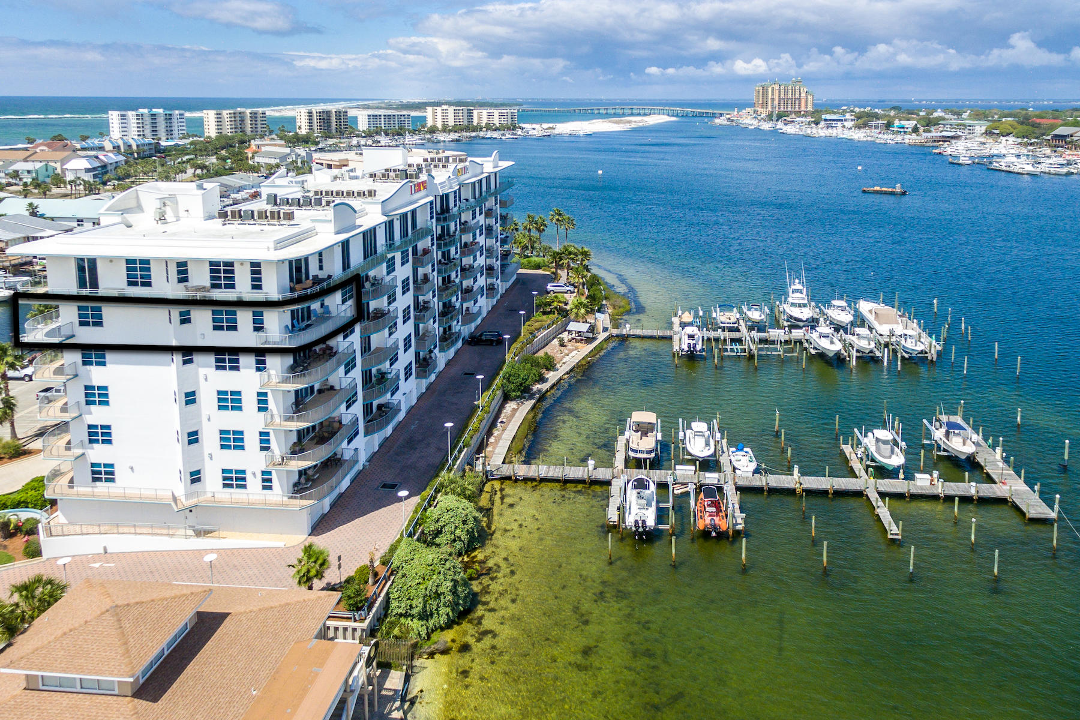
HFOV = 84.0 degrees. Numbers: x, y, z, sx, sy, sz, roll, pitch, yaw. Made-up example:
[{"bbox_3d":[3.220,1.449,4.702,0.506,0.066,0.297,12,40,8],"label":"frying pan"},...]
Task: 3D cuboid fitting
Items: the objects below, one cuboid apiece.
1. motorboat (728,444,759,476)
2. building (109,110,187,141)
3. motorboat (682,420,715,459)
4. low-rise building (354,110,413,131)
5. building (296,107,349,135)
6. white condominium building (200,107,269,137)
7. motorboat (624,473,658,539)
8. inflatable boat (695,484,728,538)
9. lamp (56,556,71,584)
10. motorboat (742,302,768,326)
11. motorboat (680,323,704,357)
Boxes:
[{"bbox_3d":[21.091,10.453,61.948,2.300,1.700,5.400,4,24,9],"label":"motorboat"},{"bbox_3d":[-315.434,-189.843,483.948,46.000,23.500,21.000,-21,31,-40],"label":"building"},{"bbox_3d":[15.290,7.384,56.808,2.600,2.700,6.500,4,24,10],"label":"motorboat"},{"bbox_3d":[-168.190,-256.781,650.000,50.000,18.000,20.000,-16,28,-32],"label":"low-rise building"},{"bbox_3d":[-209.439,-231.350,580.942,40.000,22.000,19.000,-21,31,-40],"label":"building"},{"bbox_3d":[-266.627,-208.999,528.251,43.000,22.500,20.000,-21,31,-40],"label":"white condominium building"},{"bbox_3d":[8.849,12.545,52.592,2.600,2.700,8.200,4,24,9],"label":"motorboat"},{"bbox_3d":[13.719,11.436,48.019,2.400,2.500,5.800,4,24,10],"label":"inflatable boat"},{"bbox_3d":[-29.152,14.049,37.022,0.850,3.900,0.850,0,24,0],"label":"lamp"},{"bbox_3d":[35.467,-7.499,98.711,2.500,2.600,6.500,4,24,9],"label":"motorboat"},{"bbox_3d":[22.337,-3.174,88.487,2.800,2.800,8.400,4,24,9],"label":"motorboat"}]

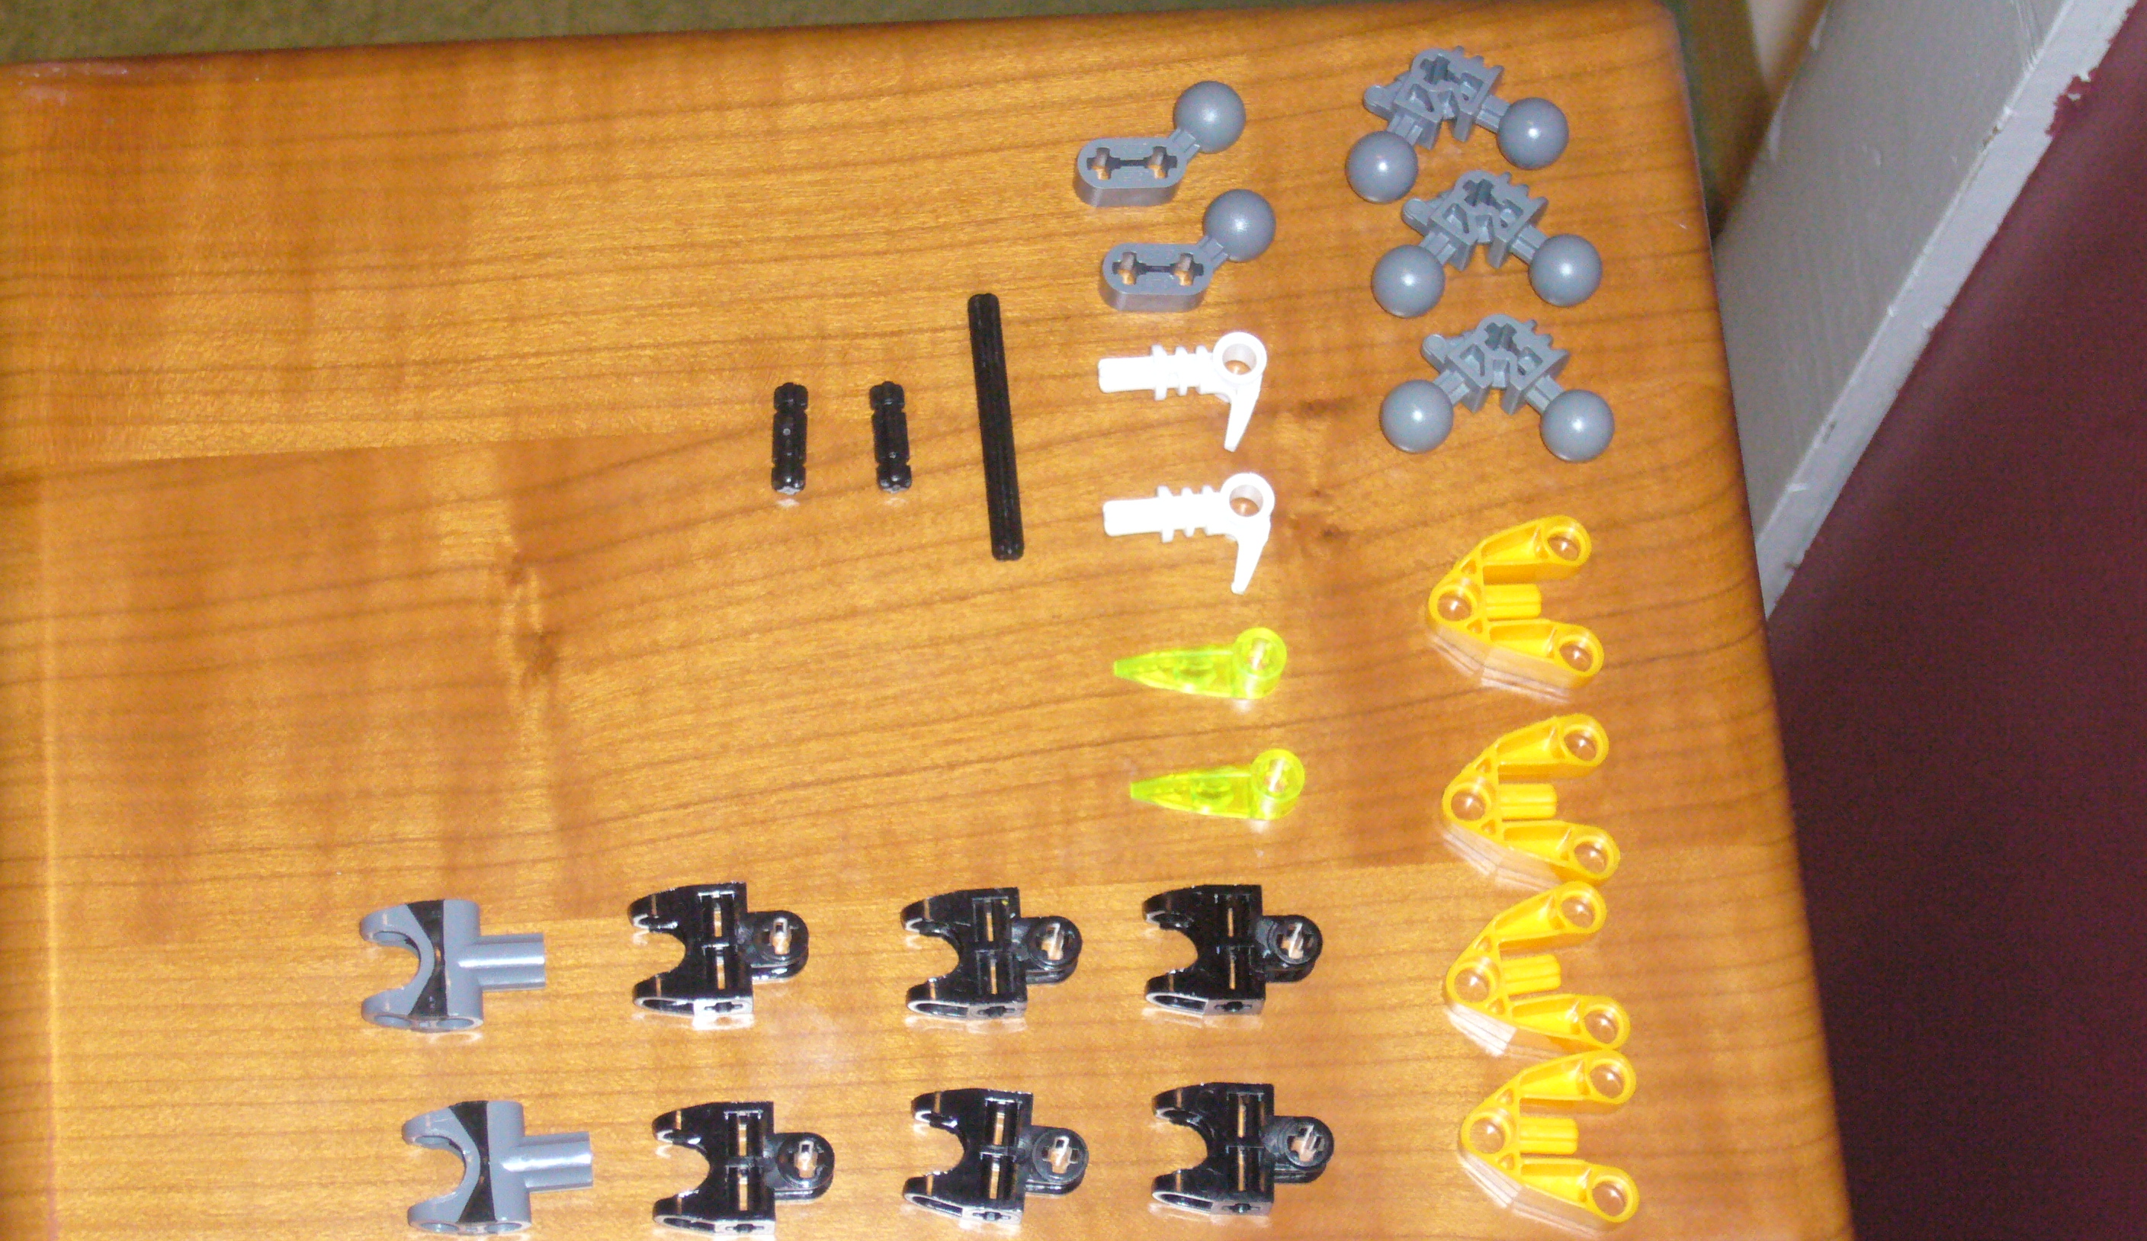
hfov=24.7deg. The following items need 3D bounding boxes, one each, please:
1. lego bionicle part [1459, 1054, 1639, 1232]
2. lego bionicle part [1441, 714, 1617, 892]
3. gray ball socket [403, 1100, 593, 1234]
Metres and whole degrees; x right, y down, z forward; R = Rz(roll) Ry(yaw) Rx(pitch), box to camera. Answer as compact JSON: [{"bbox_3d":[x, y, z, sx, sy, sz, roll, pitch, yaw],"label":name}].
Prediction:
[{"bbox_3d":[0.063,0.069,0.651,0.023,0.008,0.024,1,70,-2],"label":"lego bionicle part"},{"bbox_3d":[0.061,0.026,0.656,0.023,0.008,0.023,-3,66,-1],"label":"lego bionicle part"},{"bbox_3d":[-0.075,0.071,0.635,0.024,0.008,0.016,-5,66,-2],"label":"gray ball socket"}]

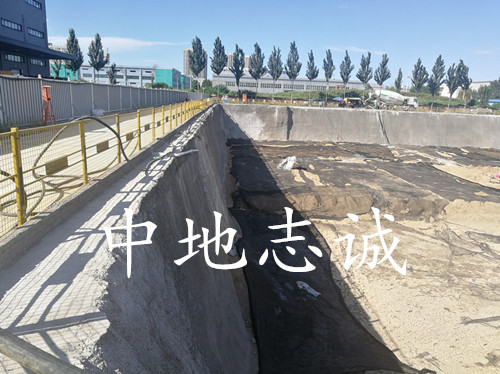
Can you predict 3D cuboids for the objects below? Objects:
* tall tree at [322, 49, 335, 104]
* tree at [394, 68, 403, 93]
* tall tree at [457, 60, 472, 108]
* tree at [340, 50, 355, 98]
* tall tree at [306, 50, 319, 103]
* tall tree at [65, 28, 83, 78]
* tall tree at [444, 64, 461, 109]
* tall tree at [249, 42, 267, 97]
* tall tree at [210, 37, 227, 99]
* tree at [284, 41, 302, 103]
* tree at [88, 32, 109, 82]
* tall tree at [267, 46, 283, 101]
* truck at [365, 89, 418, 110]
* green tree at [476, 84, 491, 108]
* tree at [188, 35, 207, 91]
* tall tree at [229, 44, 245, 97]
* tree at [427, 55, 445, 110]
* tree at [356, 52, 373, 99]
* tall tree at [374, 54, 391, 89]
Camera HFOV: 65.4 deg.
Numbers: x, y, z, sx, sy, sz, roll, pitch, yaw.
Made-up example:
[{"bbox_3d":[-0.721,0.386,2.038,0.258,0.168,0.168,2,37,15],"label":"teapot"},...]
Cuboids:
[{"bbox_3d":[15.110,-20.330,73.290,2.500,10.680,2.500,2,13,0],"label":"tall tree"},{"bbox_3d":[33.968,-23.248,88.937,1.940,7.300,1.940,7,14,19],"label":"tree"},{"bbox_3d":[48.418,-23.038,87.943,3.610,10.530,3.610,9,15,27],"label":"tall tree"},{"bbox_3d":[18.770,-20.280,73.800,2.700,10.600,2.700,2,13,0],"label":"tree"},{"bbox_3d":[11.458,-20.144,72.000,2.400,9.800,2.280,2,13,0],"label":"tall tree"},{"bbox_3d":[-31.283,-22.225,69.054,3.190,11.000,3.190,-4,15,-23],"label":"tall tree"},{"bbox_3d":[39.800,-19.410,75.930,3.000,9.470,3.000,2,13,0],"label":"tall tree"},{"bbox_3d":[1.347,-20.617,70.000,3.140,10.280,2.990,2,13,0],"label":"tall tree"},{"bbox_3d":[-5.610,-21.010,70.680,3.100,11.690,3.100,2,13,0],"label":"tall tree"},{"bbox_3d":[8.230,-20.900,72.170,3.300,11.790,3.300,2,13,0],"label":"tree"},{"bbox_3d":[-26.831,-21.474,69.000,3.450,10.940,3.280,2,13,0],"label":"tree"},{"bbox_3d":[5.246,-24.105,83.429,3.430,11.330,3.430,3,13,3],"label":"tall tree"},{"bbox_3d":[27.670,-16.960,75.550,10.000,4.000,2.550,3,13,4],"label":"truck"},{"bbox_3d":[45.549,-17.361,76.000,2.630,4.950,2.500,2,13,0],"label":"green tree"},{"bbox_3d":[-10.342,-23.738,76.750,3.550,11.130,3.550,1,14,-8],"label":"tree"},{"bbox_3d":[-2.720,-23.918,81.520,3.350,11.160,3.350,2,13,-2],"label":"tall tree"},{"bbox_3d":[34.757,-19.440,73.000,3.280,10.240,3.120,2,13,0],"label":"tree"},{"bbox_3d":[21.214,-19.958,72.500,2.980,9.790,2.830,2,13,0],"label":"tree"},{"bbox_3d":[24.657,-19.632,72.500,2.980,9.710,2.830,2,13,0],"label":"tall tree"}]

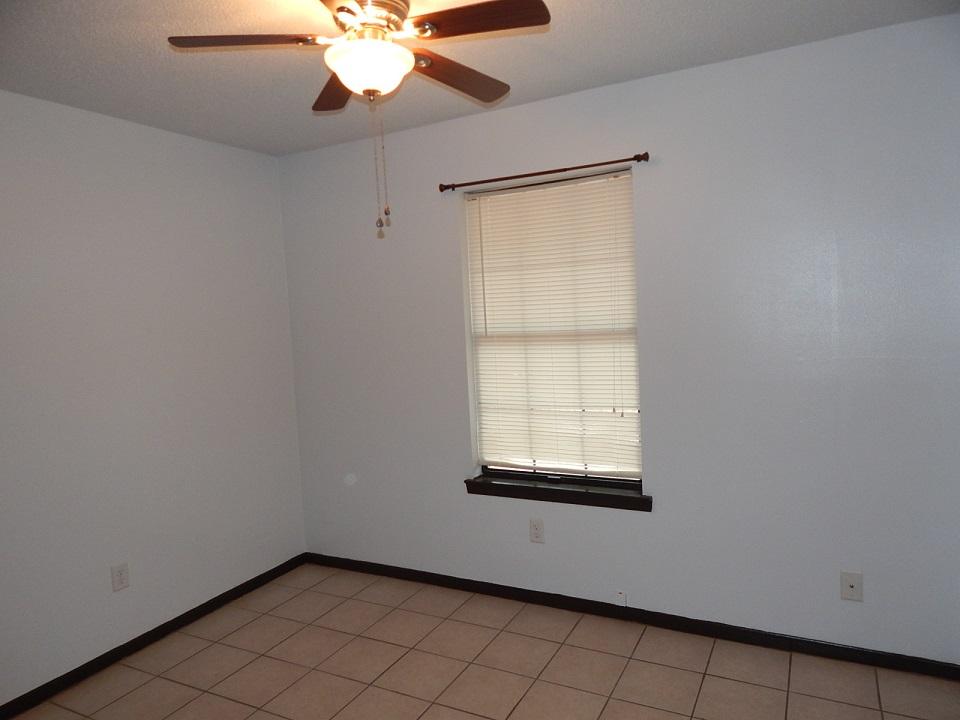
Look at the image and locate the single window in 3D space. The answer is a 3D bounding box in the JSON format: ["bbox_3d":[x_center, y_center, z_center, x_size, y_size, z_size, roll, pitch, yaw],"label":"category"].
[{"bbox_3d":[0.347,-0.085,2.972,0.881,1.525,0.113,-1,4,28],"label":"single window"}]

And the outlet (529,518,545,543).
[{"bbox_3d":[0.285,0.856,3.046,0.072,0.115,0.010,-1,4,28],"label":"outlet"}]

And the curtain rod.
[{"bbox_3d":[0.267,-0.868,2.862,1.042,0.042,0.075,-1,4,28],"label":"curtain rod"}]

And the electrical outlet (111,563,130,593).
[{"bbox_3d":[-1.622,0.984,2.758,0.010,0.115,0.072,-1,4,28],"label":"electrical outlet"}]

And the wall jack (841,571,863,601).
[{"bbox_3d":[1.480,0.903,2.427,0.072,0.115,0.010,-1,4,28],"label":"wall jack"}]

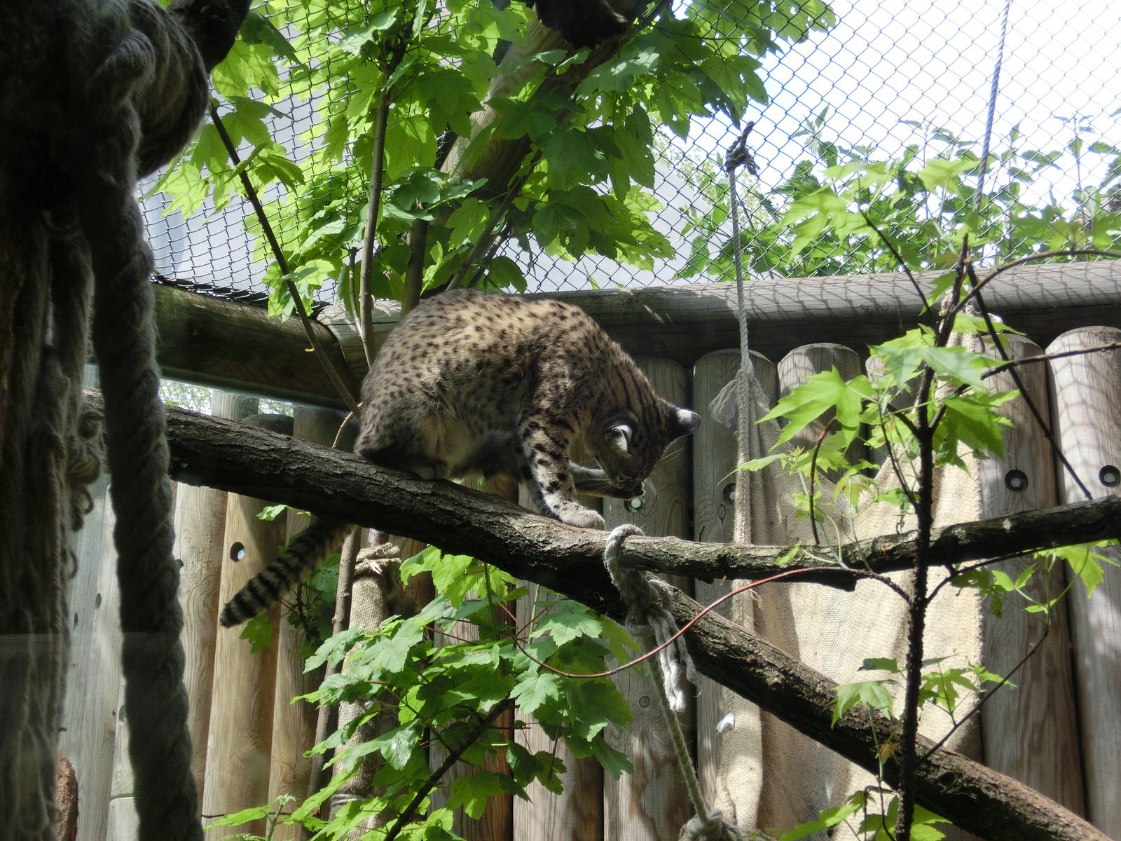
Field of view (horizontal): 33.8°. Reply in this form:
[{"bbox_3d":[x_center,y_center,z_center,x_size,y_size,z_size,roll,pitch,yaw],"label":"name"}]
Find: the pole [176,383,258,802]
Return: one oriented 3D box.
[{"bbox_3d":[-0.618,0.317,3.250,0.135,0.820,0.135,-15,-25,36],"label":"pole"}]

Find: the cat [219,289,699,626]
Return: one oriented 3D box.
[{"bbox_3d":[-0.121,0.045,2.220,0.570,0.400,0.190,-1,-19,6],"label":"cat"}]

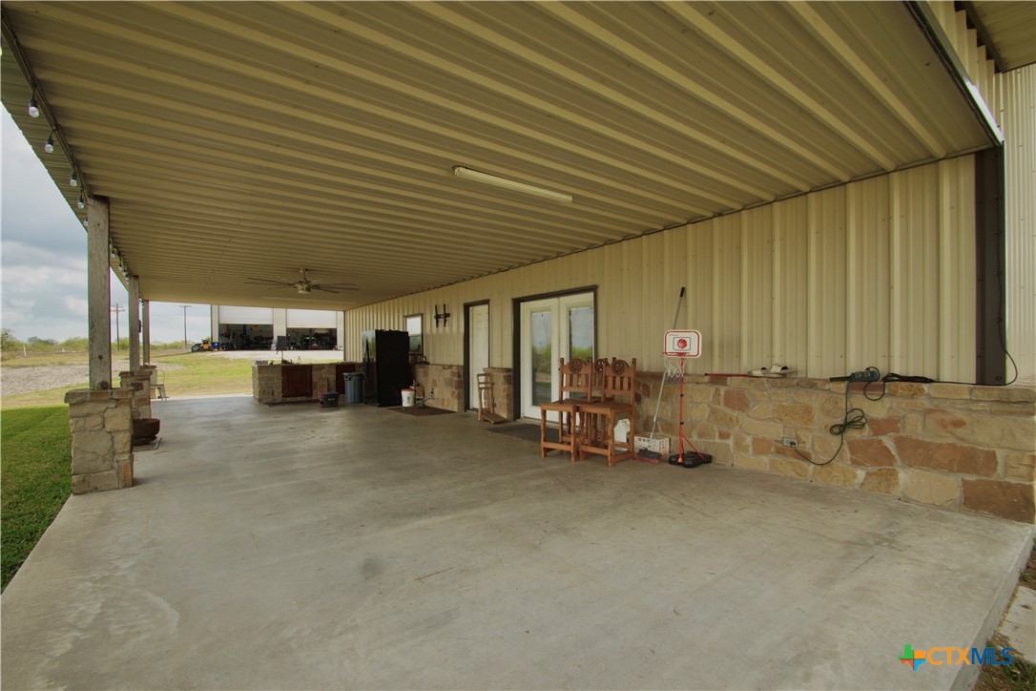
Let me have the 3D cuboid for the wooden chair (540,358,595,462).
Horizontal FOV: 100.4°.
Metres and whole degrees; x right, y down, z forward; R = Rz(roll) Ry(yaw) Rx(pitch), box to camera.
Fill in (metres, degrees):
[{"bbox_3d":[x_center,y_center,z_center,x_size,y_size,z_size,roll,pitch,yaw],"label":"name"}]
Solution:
[{"bbox_3d":[0.593,0.735,5.153,0.440,1.140,0.500,-1,0,33],"label":"wooden chair"}]

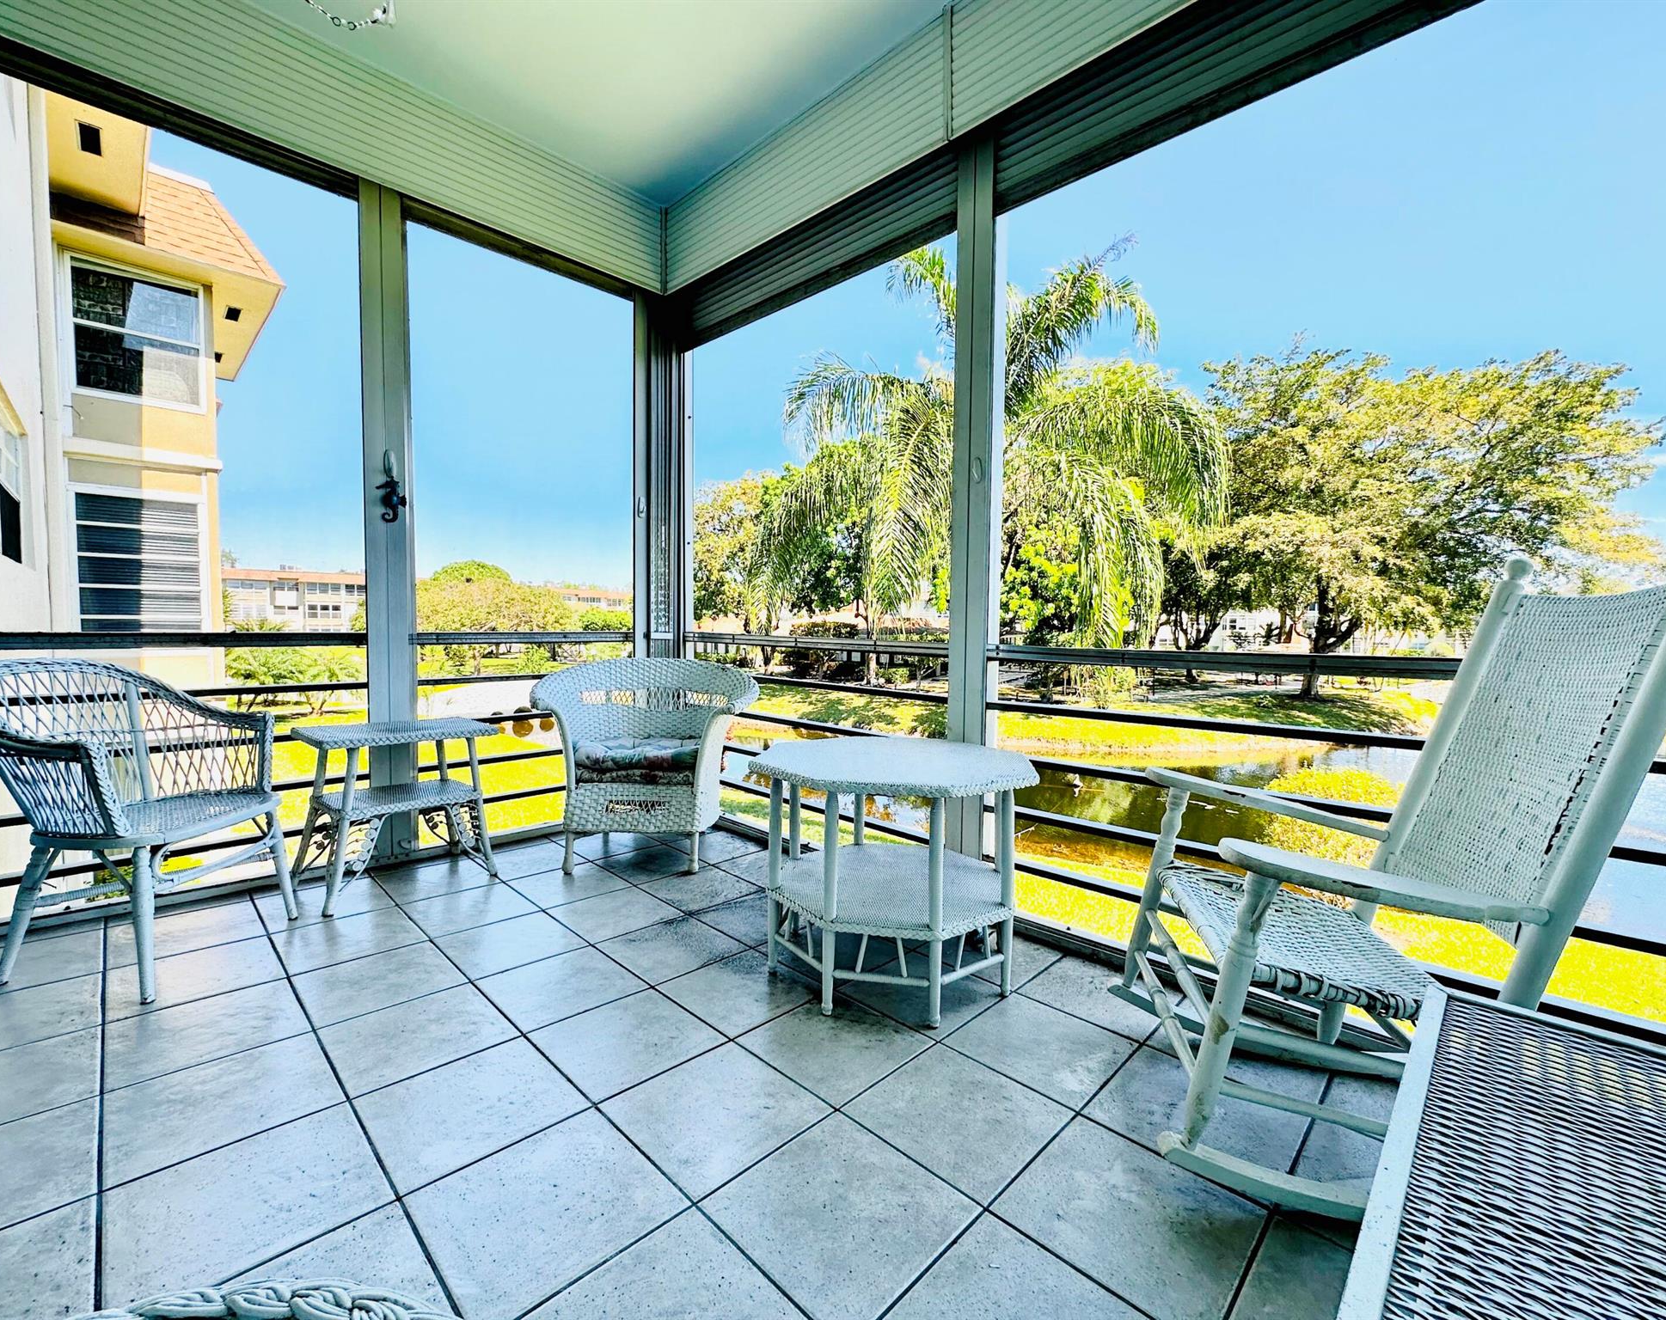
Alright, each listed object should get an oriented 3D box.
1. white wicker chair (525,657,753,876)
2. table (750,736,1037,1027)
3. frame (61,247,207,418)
[{"bbox_3d":[-0.710,0.378,2.823,0.838,0.758,0.675,0,3,-5],"label":"white wicker chair"},{"bbox_3d":[0.161,0.536,1.915,0.713,0.556,0.713,1,3,9],"label":"table"},{"bbox_3d":[-7.578,-3.530,7.791,0.100,1.420,1.077,3,4,44],"label":"frame"}]

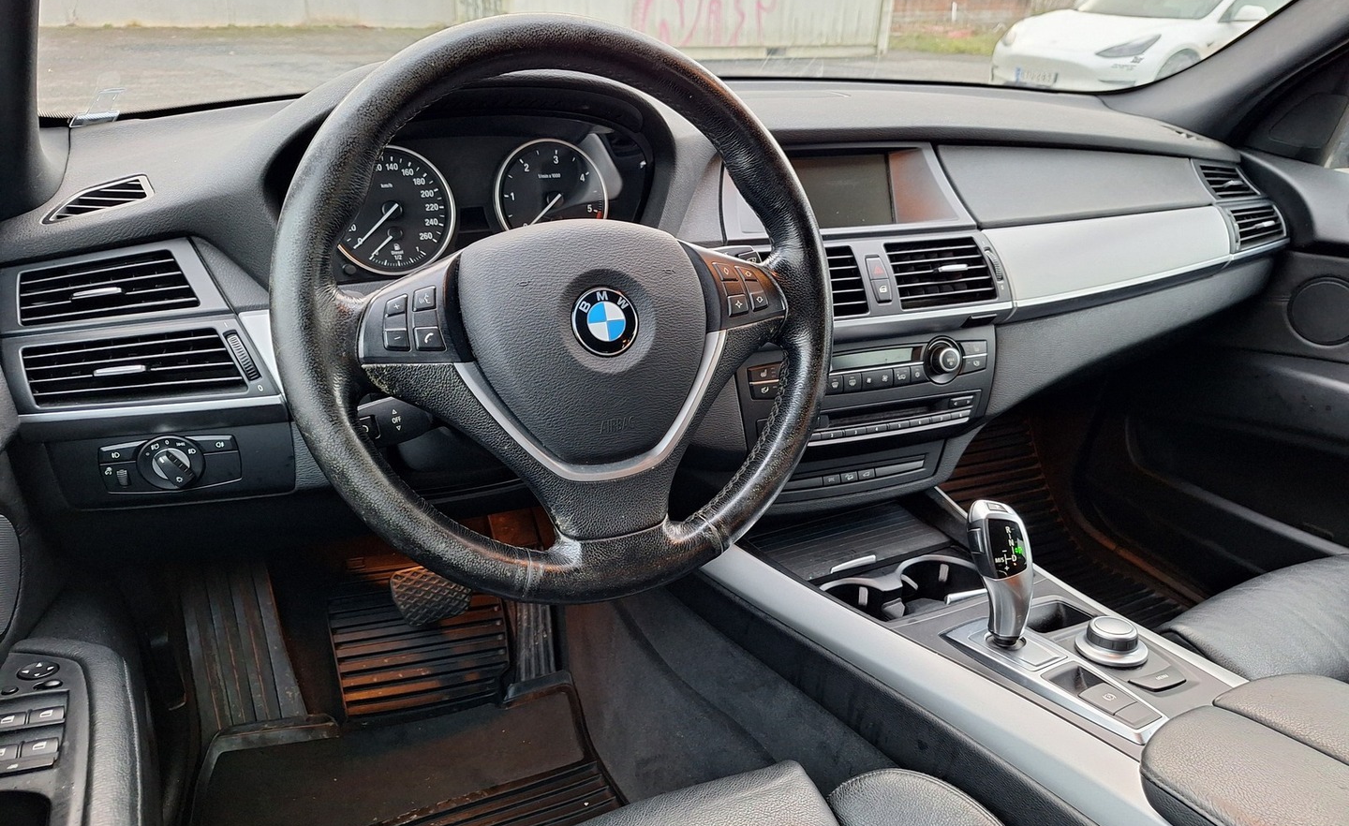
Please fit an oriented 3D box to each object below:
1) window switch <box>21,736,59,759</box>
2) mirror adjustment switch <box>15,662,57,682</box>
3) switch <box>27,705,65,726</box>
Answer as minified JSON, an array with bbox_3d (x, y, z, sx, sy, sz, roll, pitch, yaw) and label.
[{"bbox_3d":[-0.432,0.228,0.610,0.021,0.007,0.013,-3,27,-21],"label":"window switch"},{"bbox_3d":[-0.478,0.194,0.672,0.025,0.006,0.019,-3,27,-21],"label":"mirror adjustment switch"},{"bbox_3d":[-0.446,0.215,0.636,0.021,0.007,0.013,-3,27,-21],"label":"switch"}]

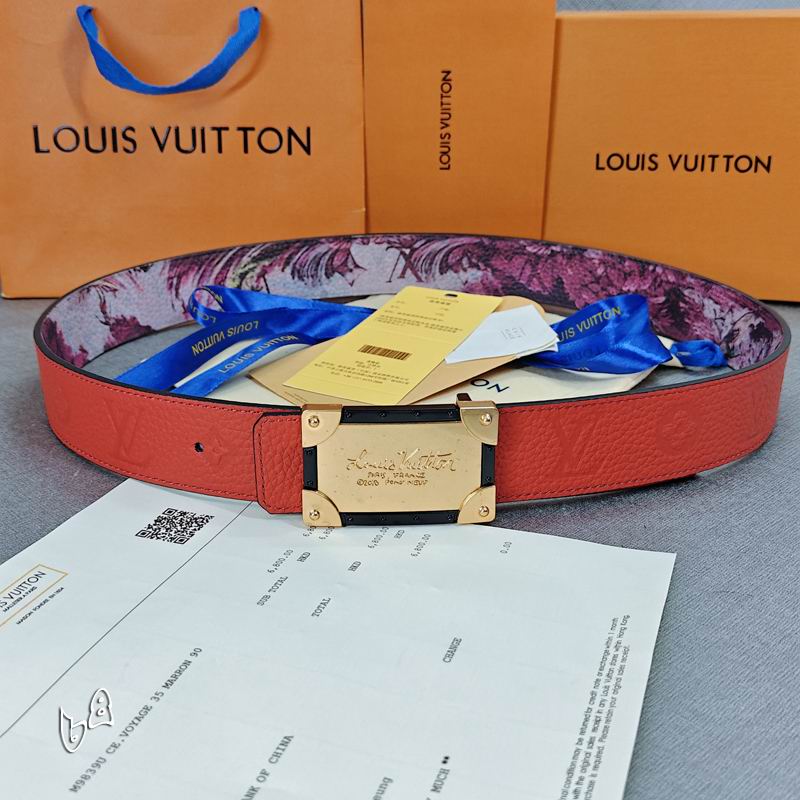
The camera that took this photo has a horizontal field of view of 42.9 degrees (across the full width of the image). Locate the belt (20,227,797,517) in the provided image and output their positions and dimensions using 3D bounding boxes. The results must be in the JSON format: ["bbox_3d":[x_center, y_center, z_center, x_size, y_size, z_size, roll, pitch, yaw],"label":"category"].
[{"bbox_3d":[0.004,-0.032,0.493,0.338,0.043,0.309,0,21,0],"label":"belt"}]

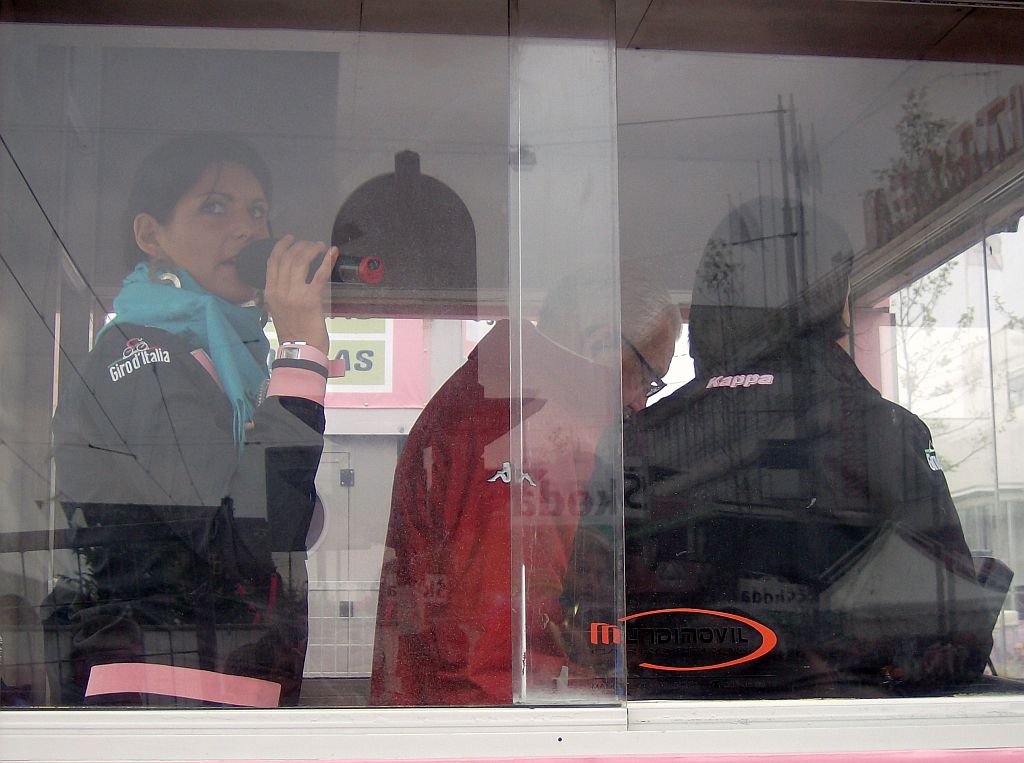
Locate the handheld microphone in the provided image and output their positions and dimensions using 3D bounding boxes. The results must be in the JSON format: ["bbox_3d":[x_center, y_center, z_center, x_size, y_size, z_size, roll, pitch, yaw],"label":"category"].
[{"bbox_3d":[-0.261,-0.147,2.114,0.237,0.062,0.062,6,0,39],"label":"handheld microphone"}]

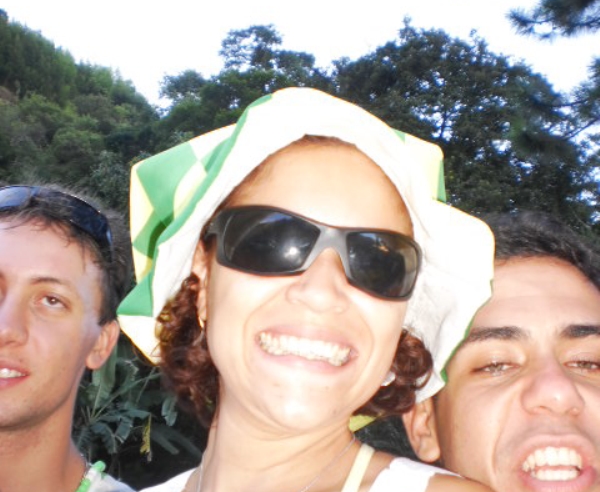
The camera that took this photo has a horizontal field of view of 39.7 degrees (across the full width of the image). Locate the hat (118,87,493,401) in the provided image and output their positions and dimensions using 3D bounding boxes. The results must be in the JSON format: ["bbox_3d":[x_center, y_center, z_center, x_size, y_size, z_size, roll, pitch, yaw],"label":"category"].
[{"bbox_3d":[0.000,-0.010,0.672,0.285,0.185,0.285,12,-40,-5],"label":"hat"}]

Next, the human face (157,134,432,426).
[{"bbox_3d":[0.004,0.024,0.553,0.160,0.195,0.140,11,-12,-6],"label":"human face"}]

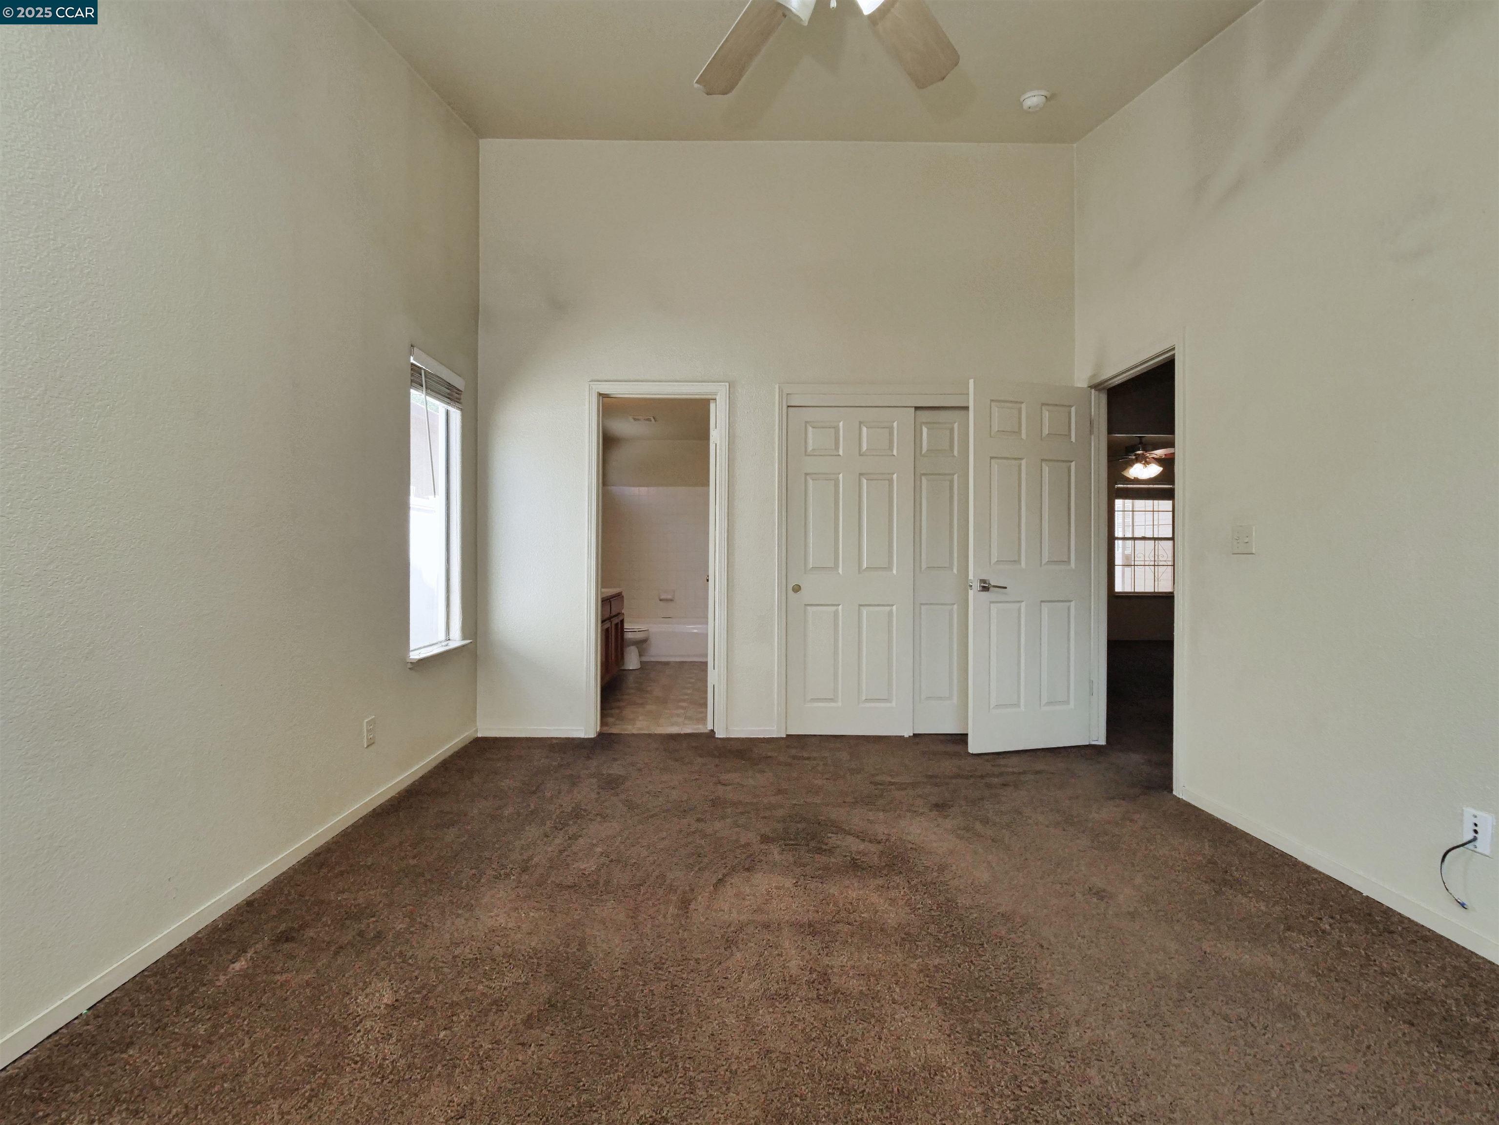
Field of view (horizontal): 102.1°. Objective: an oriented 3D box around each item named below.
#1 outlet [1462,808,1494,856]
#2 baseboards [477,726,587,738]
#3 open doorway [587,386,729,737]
[{"bbox_3d":[1.969,0.730,1.639,0.010,0.115,0.071,0,0,-2],"label":"outlet"},{"bbox_3d":[-1.311,1.022,3.648,0.660,0.065,0.015,0,0,-2],"label":"baseboards"},{"bbox_3d":[-0.560,-0.014,3.710,0.835,2.120,0.130,0,0,-2],"label":"open doorway"}]

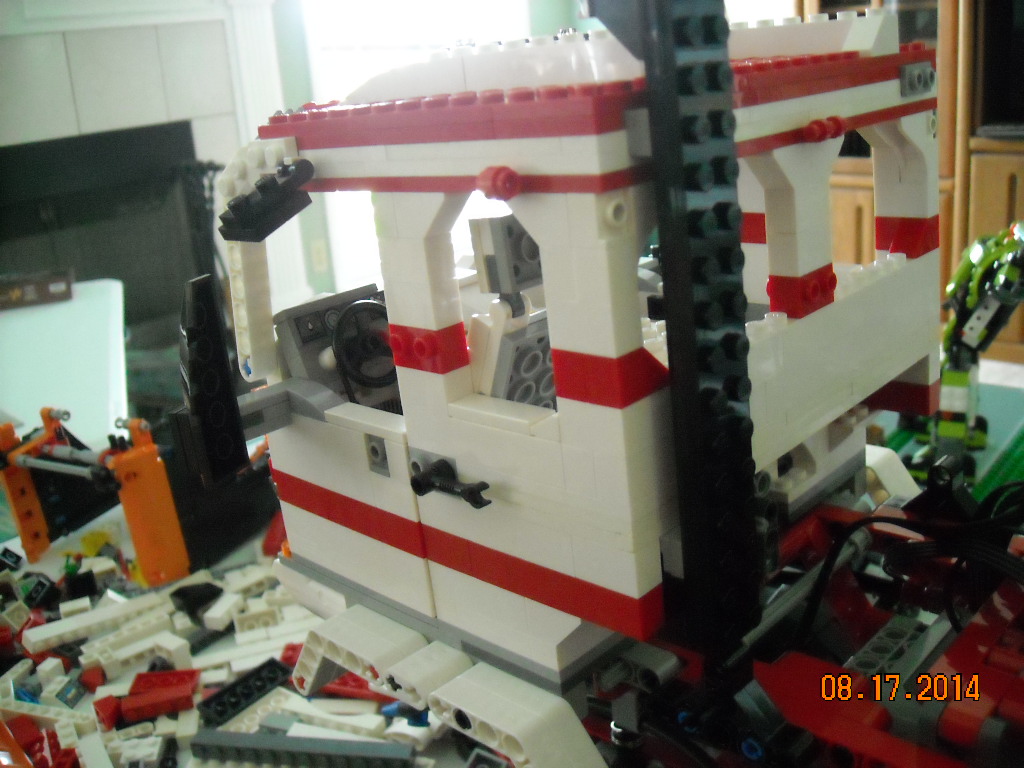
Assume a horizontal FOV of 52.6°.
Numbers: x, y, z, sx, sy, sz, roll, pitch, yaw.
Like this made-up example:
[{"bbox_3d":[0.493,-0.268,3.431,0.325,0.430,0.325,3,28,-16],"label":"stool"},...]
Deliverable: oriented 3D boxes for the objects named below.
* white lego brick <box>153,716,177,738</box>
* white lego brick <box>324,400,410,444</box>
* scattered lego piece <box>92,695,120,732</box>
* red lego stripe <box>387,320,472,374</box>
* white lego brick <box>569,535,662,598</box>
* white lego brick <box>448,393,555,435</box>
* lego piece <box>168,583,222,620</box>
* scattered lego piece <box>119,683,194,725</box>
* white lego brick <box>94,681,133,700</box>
[{"bbox_3d":[-0.154,0.152,0.460,0.009,0.007,0.009,-6,17,2],"label":"white lego brick"},{"bbox_3d":[-0.033,0.009,0.250,0.008,0.003,0.032,-22,22,-39],"label":"white lego brick"},{"bbox_3d":[-0.195,0.158,0.499,0.010,0.012,0.013,-11,16,-25],"label":"scattered lego piece"},{"bbox_3d":[-0.018,-0.009,0.225,0.016,0.010,0.010,11,25,44],"label":"red lego stripe"},{"bbox_3d":[0.021,0.034,0.203,0.016,0.010,0.008,11,25,44],"label":"white lego brick"},{"bbox_3d":[-0.002,0.006,0.216,0.024,0.003,0.008,10,24,44],"label":"white lego brick"},{"bbox_3d":[-0.173,0.119,0.568,0.026,0.011,0.015,-9,17,-9],"label":"lego piece"},{"bbox_3d":[-0.170,0.155,0.498,0.032,0.009,0.008,-9,15,-17],"label":"scattered lego piece"},{"bbox_3d":[-0.204,0.159,0.535,0.022,0.007,0.014,-10,15,-21],"label":"white lego brick"}]

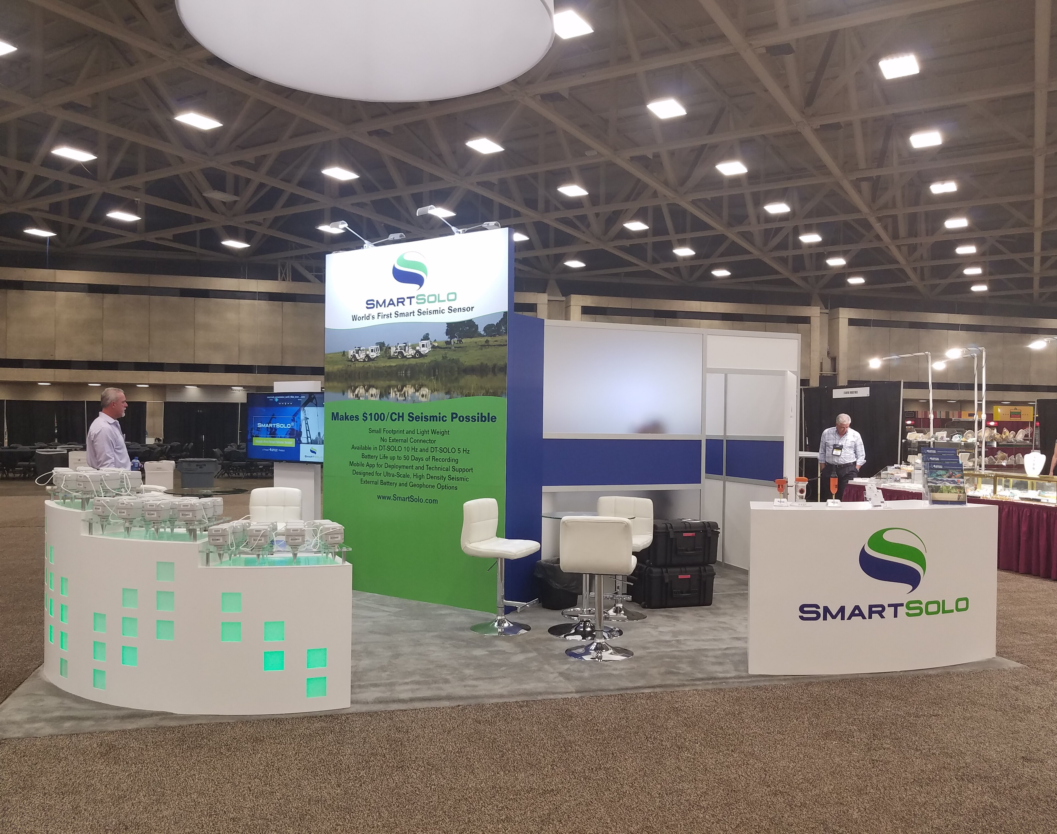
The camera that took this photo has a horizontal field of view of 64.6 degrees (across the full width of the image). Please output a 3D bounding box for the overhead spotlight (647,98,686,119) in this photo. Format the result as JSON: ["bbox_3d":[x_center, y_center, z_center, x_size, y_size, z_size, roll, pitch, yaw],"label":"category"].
[{"bbox_3d":[4.103,-9.154,24.725,0.780,0.120,1.200,1,0,31],"label":"overhead spotlight"}]

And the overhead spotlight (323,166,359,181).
[{"bbox_3d":[-7.124,-9.269,31.711,0.780,0.120,1.200,1,0,31],"label":"overhead spotlight"}]

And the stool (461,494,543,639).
[{"bbox_3d":[-0.198,1.104,6.292,0.520,0.965,0.455,1,0,21],"label":"stool"}]

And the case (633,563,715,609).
[{"bbox_3d":[1.206,1.405,7.109,0.620,0.345,0.460,1,0,-16],"label":"case"}]

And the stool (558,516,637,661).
[{"bbox_3d":[0.480,1.102,5.567,0.460,0.930,0.500,1,0,13],"label":"stool"}]

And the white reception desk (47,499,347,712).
[{"bbox_3d":[-1.991,1.042,4.796,2.157,1.025,0.731,1,0,18],"label":"white reception desk"}]

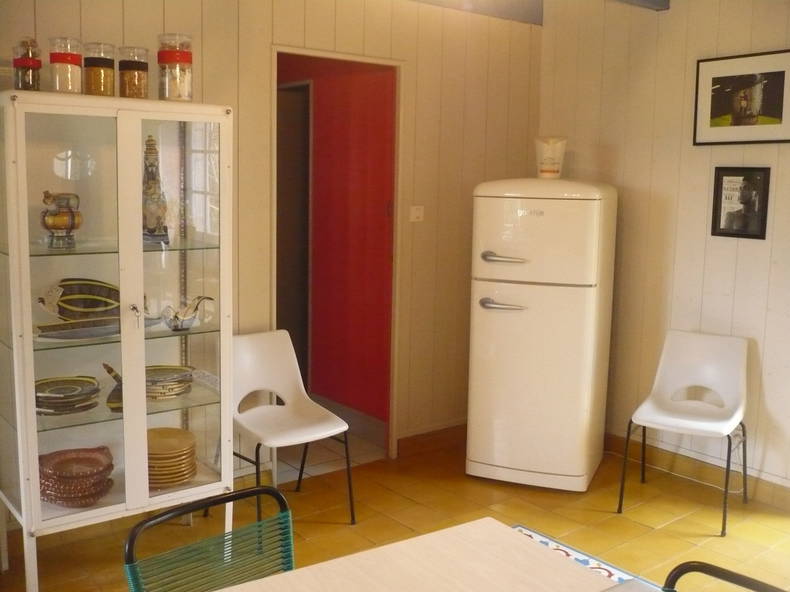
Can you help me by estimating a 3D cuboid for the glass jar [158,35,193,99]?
[{"bbox_3d":[-0.767,-0.788,2.789,0.118,0.248,0.118,1,8,0],"label":"glass jar"}]

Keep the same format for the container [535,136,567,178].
[{"bbox_3d":[0.791,-0.691,4.019,0.160,0.208,0.135,3,8,15],"label":"container"}]

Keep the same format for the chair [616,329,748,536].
[{"bbox_3d":[1.344,0.589,3.651,0.485,0.784,0.510,6,9,30],"label":"chair"}]

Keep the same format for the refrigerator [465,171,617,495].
[{"bbox_3d":[0.771,0.153,4.129,0.605,1.496,0.620,4,8,21],"label":"refrigerator"}]

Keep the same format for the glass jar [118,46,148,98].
[{"bbox_3d":[-0.905,-0.762,2.771,0.101,0.196,0.101,1,8,0],"label":"glass jar"}]

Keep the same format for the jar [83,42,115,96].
[{"bbox_3d":[-0.995,-0.751,2.685,0.103,0.193,0.103,1,8,0],"label":"jar"}]

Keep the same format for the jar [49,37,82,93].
[{"bbox_3d":[-1.066,-0.738,2.588,0.106,0.190,0.106,-5,10,-39],"label":"jar"}]

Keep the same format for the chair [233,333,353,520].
[{"bbox_3d":[-0.496,0.583,3.416,0.485,0.784,0.510,-5,10,-39],"label":"chair"}]

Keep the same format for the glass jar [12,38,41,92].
[{"bbox_3d":[-1.183,-0.737,2.570,0.092,0.188,0.092,-5,10,-39],"label":"glass jar"}]

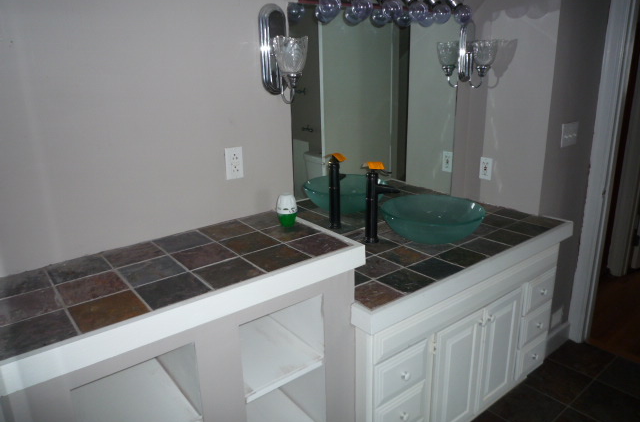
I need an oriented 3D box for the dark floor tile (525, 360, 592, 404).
[{"bbox_3d":[1.279,0.917,2.499,0.301,0.010,0.264,-15,21,-35],"label":"dark floor tile"}]

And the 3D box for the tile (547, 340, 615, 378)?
[{"bbox_3d":[1.520,0.854,2.676,0.301,0.010,0.264,-15,21,-35],"label":"tile"}]

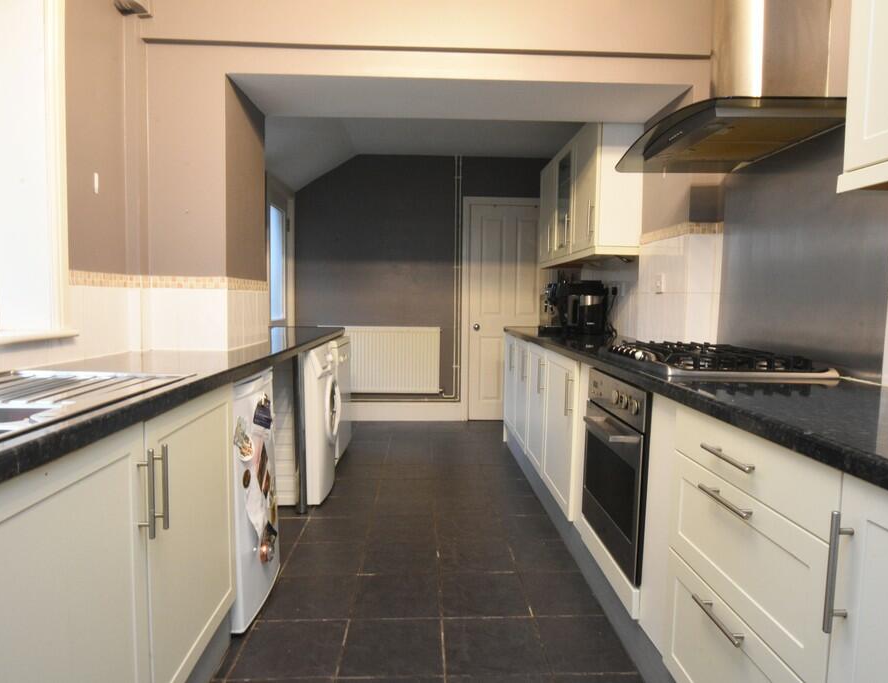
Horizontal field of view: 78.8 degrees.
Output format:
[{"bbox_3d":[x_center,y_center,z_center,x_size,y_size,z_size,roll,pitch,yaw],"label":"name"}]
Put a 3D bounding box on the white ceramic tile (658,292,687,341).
[{"bbox_3d":[1.062,-0.094,2.529,0.008,0.264,0.275,0,5,-2],"label":"white ceramic tile"}]

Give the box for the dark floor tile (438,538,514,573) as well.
[{"bbox_3d":[0.138,0.968,2.416,0.331,0.010,0.311,0,4,-2],"label":"dark floor tile"}]

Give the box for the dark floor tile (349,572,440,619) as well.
[{"bbox_3d":[-0.181,0.992,2.111,0.330,0.010,0.320,0,5,-2],"label":"dark floor tile"}]

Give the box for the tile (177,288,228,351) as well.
[{"bbox_3d":[-0.989,-0.090,2.224,0.204,0.253,0.010,0,4,-2],"label":"tile"}]

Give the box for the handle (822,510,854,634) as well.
[{"bbox_3d":[0.624,0.364,0.853,0.038,0.195,0.014,0,4,-2],"label":"handle"}]

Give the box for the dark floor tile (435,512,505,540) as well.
[{"bbox_3d":[0.132,0.949,2.716,0.336,0.010,0.298,0,5,-2],"label":"dark floor tile"}]

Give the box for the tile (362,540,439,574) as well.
[{"bbox_3d":[-0.193,0.966,2.402,0.331,0.010,0.311,0,4,-2],"label":"tile"}]

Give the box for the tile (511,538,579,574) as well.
[{"bbox_3d":[0.452,0.976,2.431,0.281,0.010,0.298,0,5,-2],"label":"tile"}]

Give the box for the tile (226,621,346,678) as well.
[{"bbox_3d":[-0.497,1.010,1.777,0.331,0.010,0.305,0,4,-2],"label":"tile"}]

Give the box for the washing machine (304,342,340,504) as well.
[{"bbox_3d":[-0.921,0.465,3.226,0.600,0.850,0.600,0,5,-2],"label":"washing machine"}]

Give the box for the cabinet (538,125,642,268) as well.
[{"bbox_3d":[0.910,-0.863,3.439,0.310,0.735,1.324,0,4,-2],"label":"cabinet"}]

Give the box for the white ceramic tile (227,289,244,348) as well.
[{"bbox_3d":[-0.894,-0.096,2.318,0.010,0.247,0.189,0,4,-2],"label":"white ceramic tile"}]

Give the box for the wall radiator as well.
[{"bbox_3d":[-0.558,0.167,4.930,1.050,0.600,0.090,0,5,-2],"label":"wall radiator"}]

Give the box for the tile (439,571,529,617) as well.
[{"bbox_3d":[0.149,0.993,2.125,0.330,0.010,0.320,0,5,-2],"label":"tile"}]

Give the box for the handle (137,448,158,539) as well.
[{"bbox_3d":[-0.638,0.327,1.157,0.035,0.200,0.013,0,5,-2],"label":"handle"}]

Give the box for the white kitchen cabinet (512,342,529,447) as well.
[{"bbox_3d":[0.784,0.327,3.542,0.570,0.704,0.491,0,5,-2],"label":"white kitchen cabinet"}]

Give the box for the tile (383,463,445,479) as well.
[{"bbox_3d":[-0.231,0.875,3.615,0.357,0.010,0.305,0,4,-2],"label":"tile"}]

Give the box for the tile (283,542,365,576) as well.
[{"bbox_3d":[-0.523,0.965,2.406,0.330,0.010,0.298,0,5,-2],"label":"tile"}]

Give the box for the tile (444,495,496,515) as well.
[{"bbox_3d":[0.120,0.924,3.013,0.336,0.010,0.298,0,5,-2],"label":"tile"}]

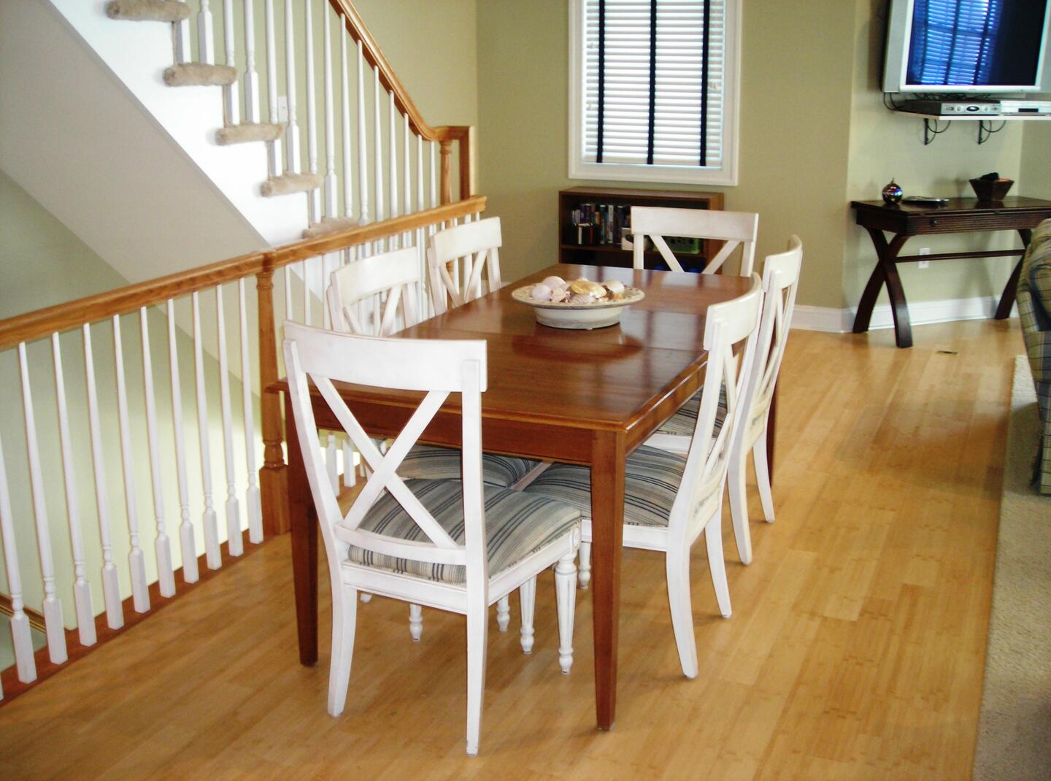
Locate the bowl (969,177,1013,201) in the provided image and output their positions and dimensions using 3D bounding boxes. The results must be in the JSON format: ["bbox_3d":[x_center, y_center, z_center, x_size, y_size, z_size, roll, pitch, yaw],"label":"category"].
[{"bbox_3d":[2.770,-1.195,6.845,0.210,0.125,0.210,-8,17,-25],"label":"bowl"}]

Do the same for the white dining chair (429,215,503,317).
[{"bbox_3d":[-0.003,-0.091,4.099,0.550,0.970,0.500,6,17,23],"label":"white dining chair"}]

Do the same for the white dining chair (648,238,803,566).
[{"bbox_3d":[0.587,0.008,3.726,0.550,0.970,0.500,6,16,21],"label":"white dining chair"}]

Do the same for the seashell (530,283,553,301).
[{"bbox_3d":[0.049,-0.293,3.450,0.060,0.050,0.055,6,16,22],"label":"seashell"}]

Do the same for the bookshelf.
[{"bbox_3d":[0.699,-0.809,7.062,0.960,0.790,0.340,8,17,27],"label":"bookshelf"}]

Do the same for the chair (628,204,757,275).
[{"bbox_3d":[0.559,-0.187,4.442,0.500,0.970,0.550,7,17,25],"label":"chair"}]

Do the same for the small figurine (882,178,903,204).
[{"bbox_3d":[2.128,-1.154,6.672,0.117,0.143,0.117,6,16,22],"label":"small figurine"}]

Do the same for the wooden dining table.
[{"bbox_3d":[0.171,0.155,3.592,0.917,0.760,1.965,6,16,22],"label":"wooden dining table"}]

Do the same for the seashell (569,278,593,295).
[{"bbox_3d":[0.171,-0.313,3.500,0.080,0.050,0.060,6,16,22],"label":"seashell"}]

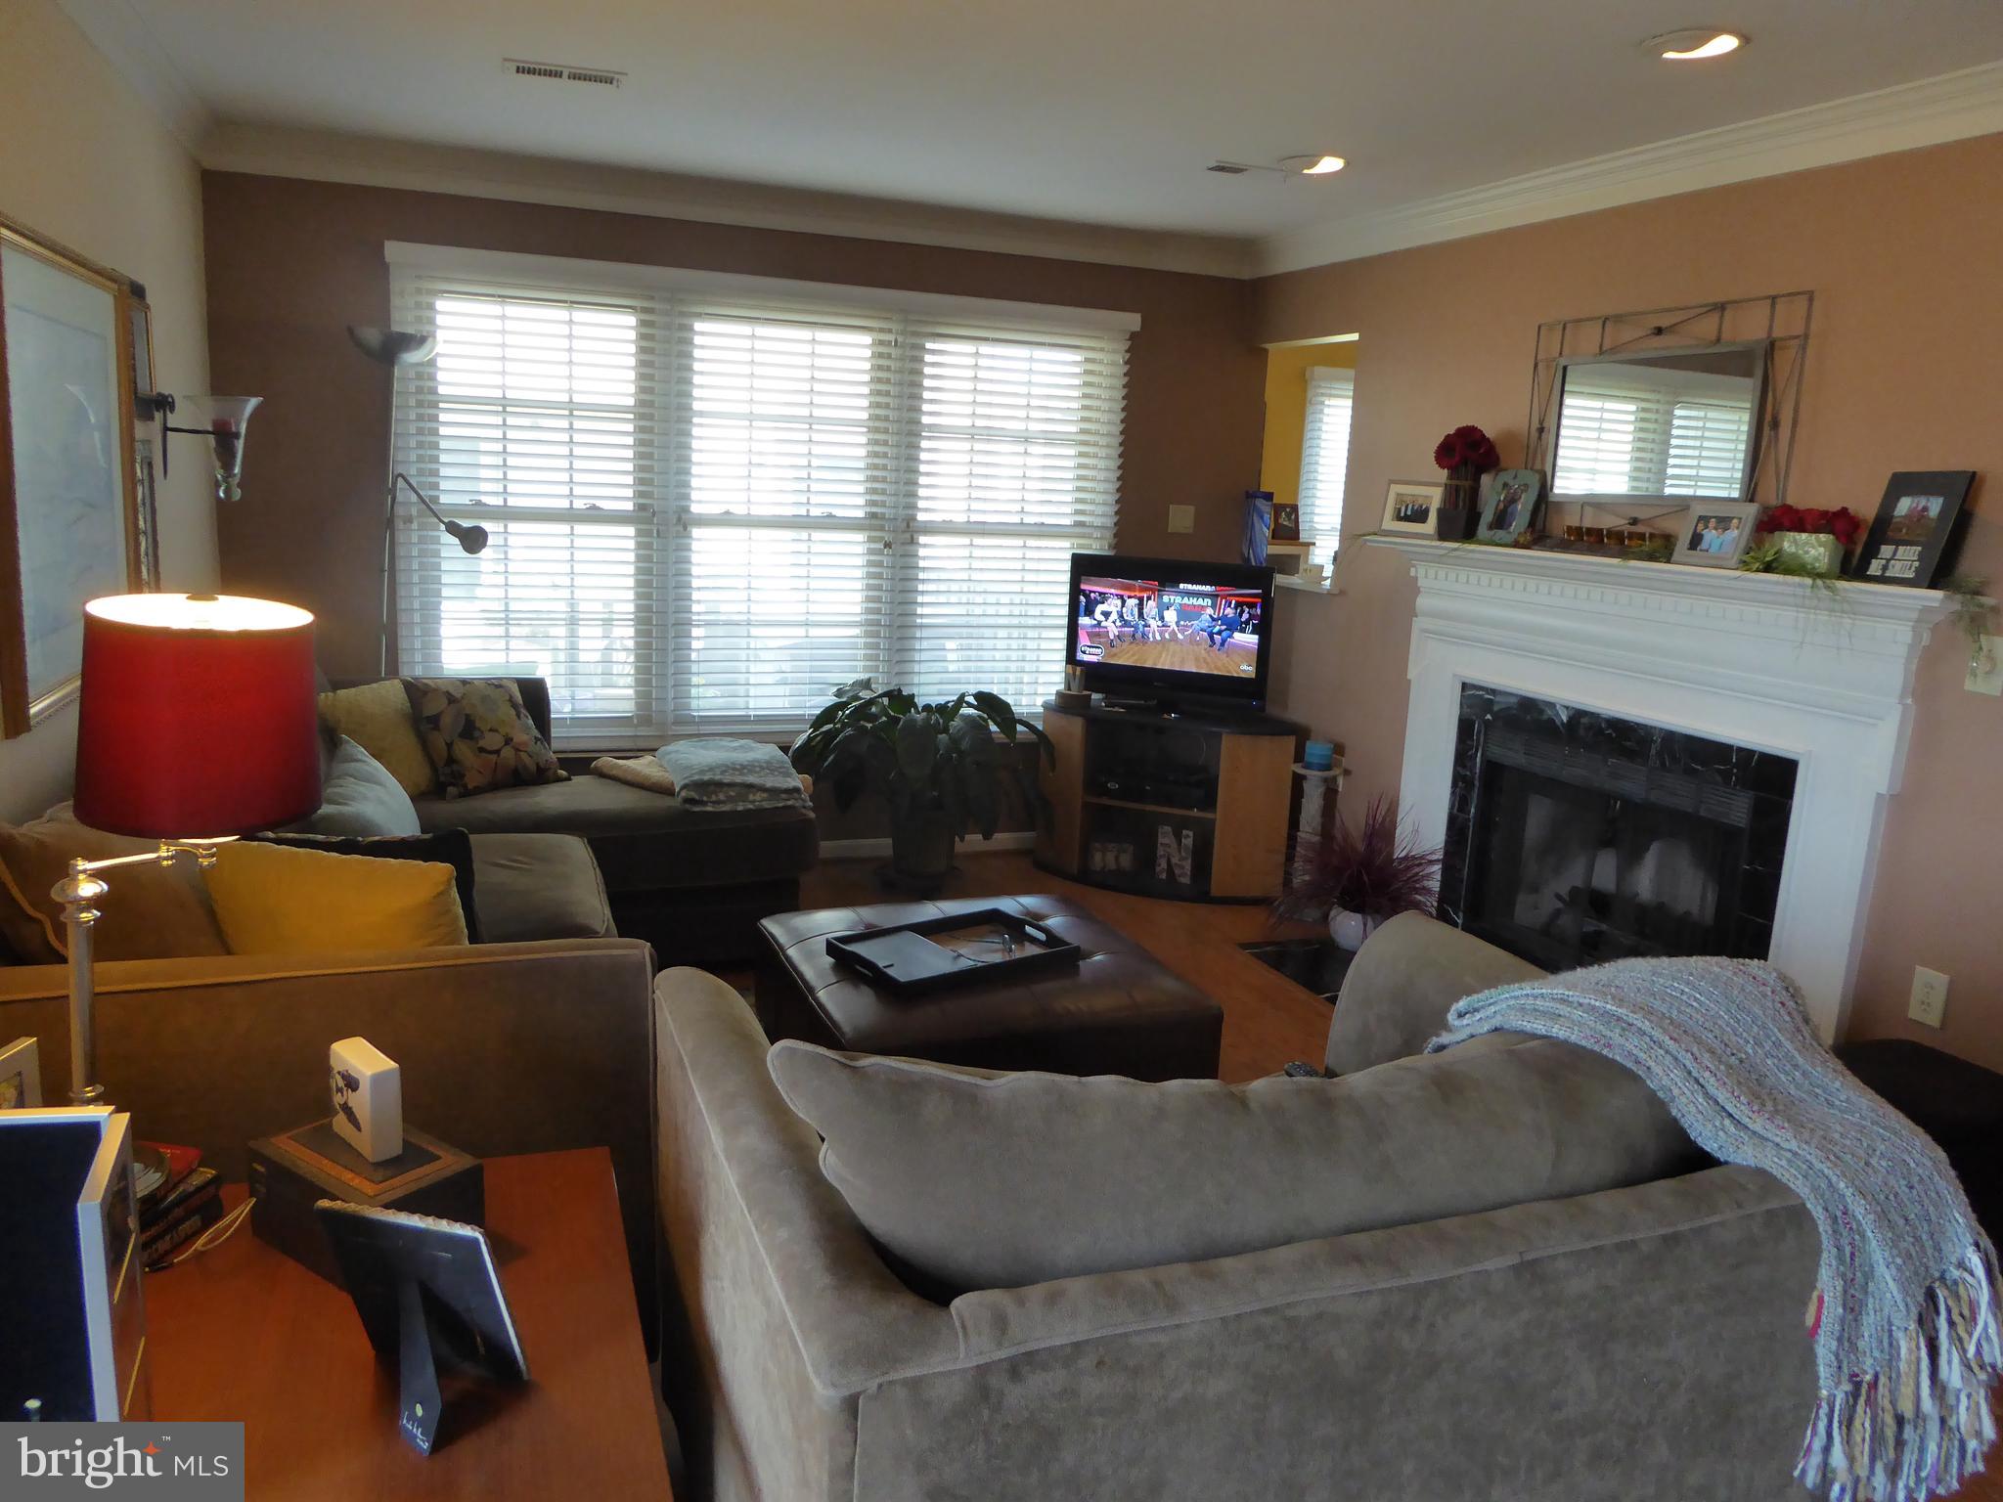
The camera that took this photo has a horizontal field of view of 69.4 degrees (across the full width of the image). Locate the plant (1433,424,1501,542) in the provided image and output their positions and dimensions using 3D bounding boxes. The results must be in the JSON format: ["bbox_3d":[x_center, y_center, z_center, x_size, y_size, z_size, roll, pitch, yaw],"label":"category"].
[{"bbox_3d":[1.427,-0.814,4.420,0.190,0.350,0.200,-2,12,-21],"label":"plant"}]

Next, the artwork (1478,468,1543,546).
[{"bbox_3d":[1.482,-0.709,4.240,0.035,0.220,0.170,15,5,-23],"label":"artwork"}]

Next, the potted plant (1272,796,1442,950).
[{"bbox_3d":[1.173,0.404,4.809,0.530,0.510,0.500,-2,12,-21],"label":"potted plant"}]

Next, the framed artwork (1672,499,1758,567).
[{"bbox_3d":[1.751,-0.529,3.536,0.030,0.167,0.207,13,6,-23],"label":"framed artwork"}]

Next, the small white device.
[{"bbox_3d":[-0.769,0.419,1.750,0.119,0.114,0.042,13,15,43],"label":"small white device"}]

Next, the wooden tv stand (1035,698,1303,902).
[{"bbox_3d":[0.633,0.187,5.505,0.980,0.635,0.520,8,12,23],"label":"wooden tv stand"}]

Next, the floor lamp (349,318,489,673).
[{"bbox_3d":[-1.918,-0.418,4.767,0.430,1.870,0.300,-2,12,-21],"label":"floor lamp"}]

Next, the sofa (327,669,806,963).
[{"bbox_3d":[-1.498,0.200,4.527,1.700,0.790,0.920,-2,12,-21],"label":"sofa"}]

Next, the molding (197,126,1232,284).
[{"bbox_3d":[-0.709,-1.882,5.047,3.720,0.120,0.130,-2,12,-21],"label":"molding"}]

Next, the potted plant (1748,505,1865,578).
[{"bbox_3d":[1.859,-0.482,3.325,0.170,0.172,0.280,-2,12,-21],"label":"potted plant"}]

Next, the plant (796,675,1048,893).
[{"bbox_3d":[-0.271,0.133,5.164,0.920,0.790,0.820,-2,12,-21],"label":"plant"}]

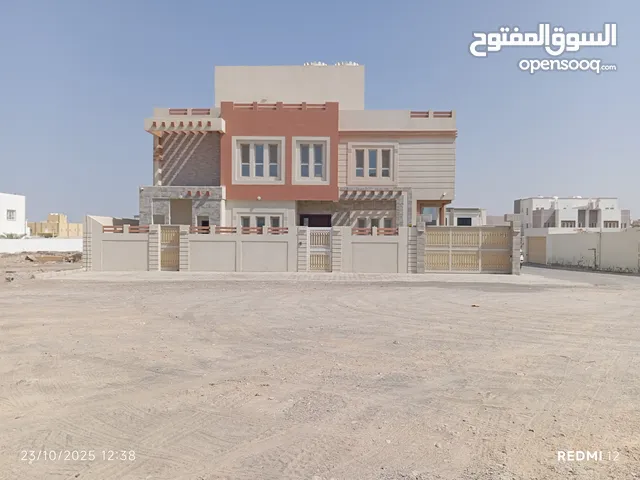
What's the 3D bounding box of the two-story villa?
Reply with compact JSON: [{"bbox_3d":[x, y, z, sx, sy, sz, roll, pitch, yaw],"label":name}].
[{"bbox_3d":[-0.950,-4.400,34.800,17.800,12.000,12.800,0,-1,1],"label":"two-story villa"}]

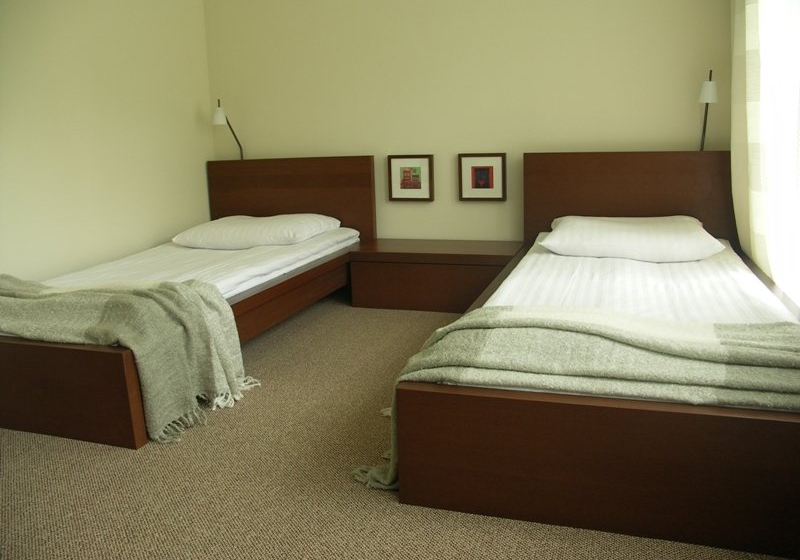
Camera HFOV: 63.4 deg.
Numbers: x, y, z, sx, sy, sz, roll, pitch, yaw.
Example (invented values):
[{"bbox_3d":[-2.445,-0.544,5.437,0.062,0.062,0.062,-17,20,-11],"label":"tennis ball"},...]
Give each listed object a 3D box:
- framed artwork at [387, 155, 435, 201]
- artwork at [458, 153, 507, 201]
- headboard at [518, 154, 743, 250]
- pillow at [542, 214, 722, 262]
[{"bbox_3d":[0.067,-0.558,3.555,0.252,0.250,0.034,2,13,18],"label":"framed artwork"},{"bbox_3d":[0.442,-0.544,3.432,0.252,0.250,0.034,2,13,18],"label":"artwork"},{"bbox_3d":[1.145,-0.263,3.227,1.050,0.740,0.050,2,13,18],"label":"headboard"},{"bbox_3d":[1.026,-0.197,2.902,0.750,0.130,0.500,2,13,18],"label":"pillow"}]

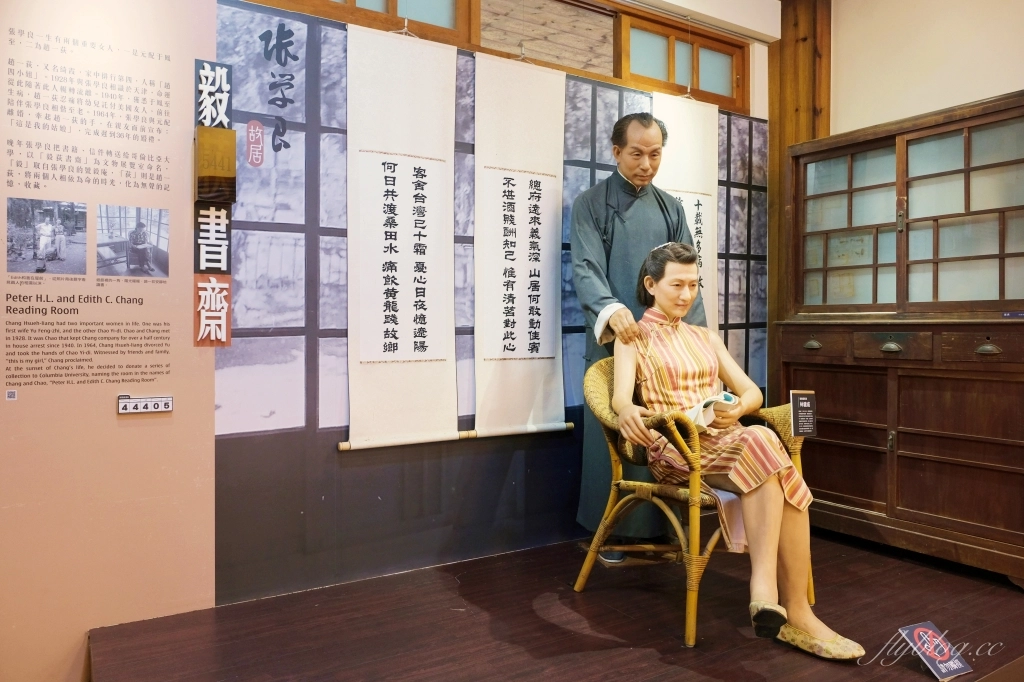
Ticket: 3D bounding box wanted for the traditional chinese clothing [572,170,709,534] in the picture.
[{"bbox_3d":[0.480,0.038,2.629,0.597,1.356,0.425,0,1,-19],"label":"traditional chinese clothing"}]

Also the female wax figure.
[{"bbox_3d":[0.648,0.249,2.056,0.556,1.158,0.759,-1,1,-31],"label":"female wax figure"}]

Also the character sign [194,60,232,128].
[{"bbox_3d":[-0.901,-0.739,2.065,0.105,0.212,0.018,-1,1,-31],"label":"character sign"}]

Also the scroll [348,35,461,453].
[{"bbox_3d":[-0.362,-0.348,2.379,0.455,1.440,0.035,-1,1,-31],"label":"scroll"}]

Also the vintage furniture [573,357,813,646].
[{"bbox_3d":[0.561,0.439,2.206,0.637,0.774,0.572,-1,1,-35],"label":"vintage furniture"}]

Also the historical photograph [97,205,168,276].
[{"bbox_3d":[-1.089,-0.286,1.967,0.182,0.201,0.010,-1,1,-31],"label":"historical photograph"}]

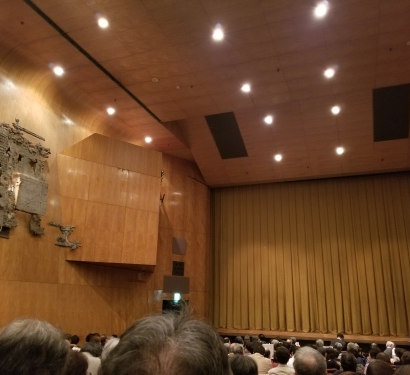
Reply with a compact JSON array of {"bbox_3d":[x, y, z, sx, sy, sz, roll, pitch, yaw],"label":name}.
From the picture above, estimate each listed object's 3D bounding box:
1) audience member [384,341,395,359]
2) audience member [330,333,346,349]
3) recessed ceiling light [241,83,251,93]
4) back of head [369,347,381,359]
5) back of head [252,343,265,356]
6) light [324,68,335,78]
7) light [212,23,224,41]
[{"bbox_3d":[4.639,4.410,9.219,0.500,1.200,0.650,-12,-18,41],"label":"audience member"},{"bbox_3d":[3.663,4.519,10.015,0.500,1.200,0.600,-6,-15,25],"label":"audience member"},{"bbox_3d":[1.418,-3.410,12.832,0.250,0.130,0.250,-5,-14,20],"label":"recessed ceiling light"},{"bbox_3d":[2.915,2.823,6.431,0.180,0.240,0.210,-2,-14,10],"label":"back of head"},{"bbox_3d":[0.848,2.561,5.972,0.180,0.240,0.210,-5,-14,20],"label":"back of head"},{"bbox_3d":[3.929,-3.627,11.857,0.250,0.130,0.250,-5,-14,20],"label":"light"},{"bbox_3d":[0.369,-4.209,10.265,0.250,0.130,0.250,-5,-14,20],"label":"light"}]

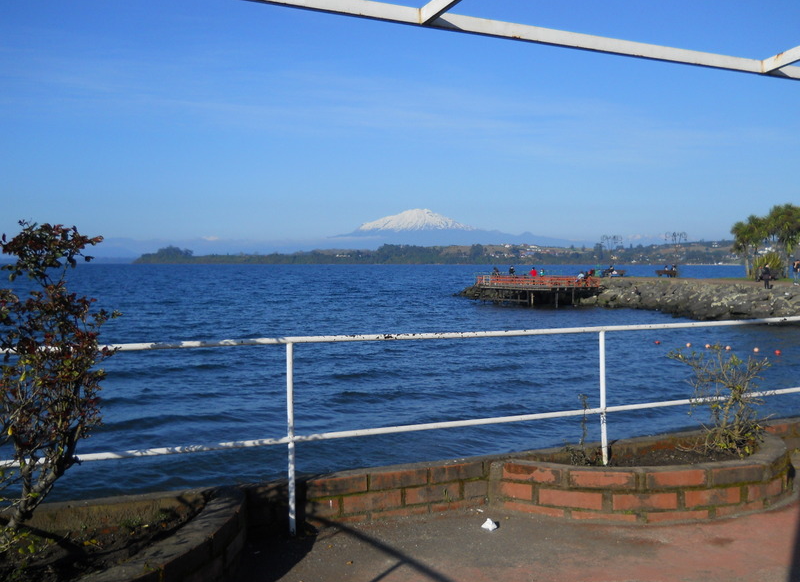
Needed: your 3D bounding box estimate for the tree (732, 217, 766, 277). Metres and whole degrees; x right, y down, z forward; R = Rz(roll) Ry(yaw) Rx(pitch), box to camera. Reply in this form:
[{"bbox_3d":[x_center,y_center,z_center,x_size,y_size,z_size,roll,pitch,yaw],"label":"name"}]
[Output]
[{"bbox_3d":[33.800,-4.209,82.909,3.400,6.000,3.400,1,2,17],"label":"tree"}]

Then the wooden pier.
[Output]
[{"bbox_3d":[11.300,0.017,71.036,6.300,2.400,9.200,-1,2,-34],"label":"wooden pier"}]

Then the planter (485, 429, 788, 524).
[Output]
[{"bbox_3d":[1.414,1.003,4.539,1.882,0.275,0.768,-1,2,-28],"label":"planter"}]

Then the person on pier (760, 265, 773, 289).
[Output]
[{"bbox_3d":[24.450,-0.943,56.998,0.500,1.670,0.360,0,2,-6],"label":"person on pier"}]

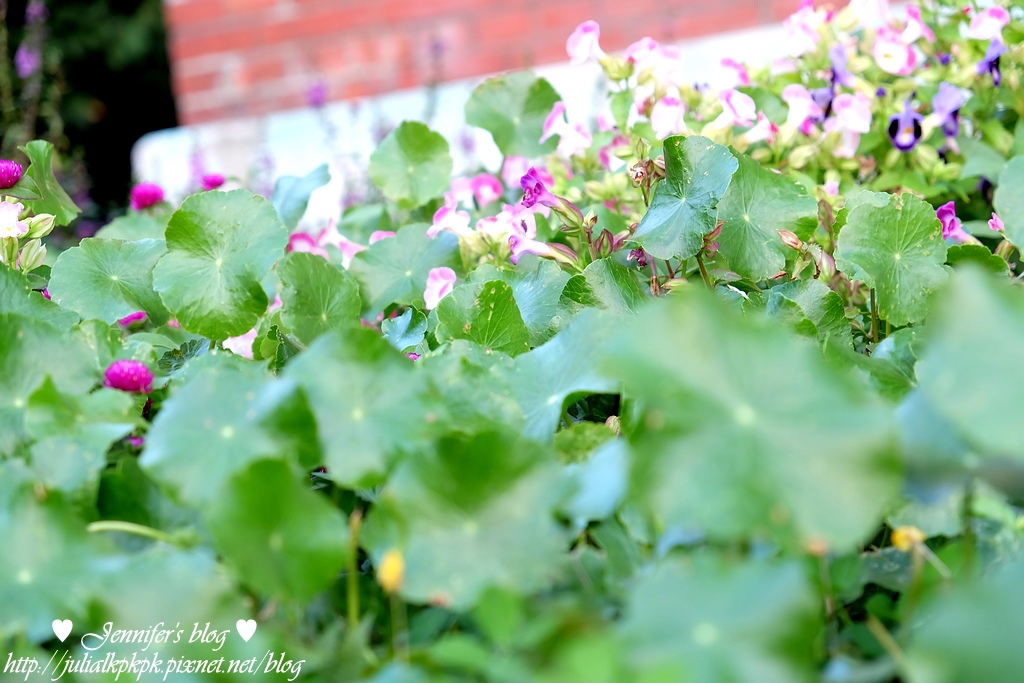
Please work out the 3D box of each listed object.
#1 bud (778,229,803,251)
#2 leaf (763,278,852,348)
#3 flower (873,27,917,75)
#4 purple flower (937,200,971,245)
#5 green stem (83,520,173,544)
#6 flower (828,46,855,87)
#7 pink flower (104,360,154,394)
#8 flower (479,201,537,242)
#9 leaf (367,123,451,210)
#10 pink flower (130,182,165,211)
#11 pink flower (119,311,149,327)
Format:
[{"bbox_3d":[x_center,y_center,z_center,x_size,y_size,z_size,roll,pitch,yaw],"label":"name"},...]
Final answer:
[{"bbox_3d":[0.162,-0.059,1.370,0.018,0.007,0.007,38,0,-9],"label":"bud"},{"bbox_3d":[0.144,-0.013,1.150,0.046,0.022,0.042,-9,55,-18],"label":"leaf"},{"bbox_3d":[0.240,-0.182,1.480,0.027,0.028,0.022,-2,8,12],"label":"flower"},{"bbox_3d":[0.281,-0.076,1.500,0.020,0.025,0.025,9,-6,39],"label":"purple flower"},{"bbox_3d":[-0.187,0.094,1.160,0.045,0.010,0.008,12,0,-6],"label":"green stem"},{"bbox_3d":[0.205,-0.171,1.470,0.020,0.027,0.021,-13,16,-28],"label":"flower"},{"bbox_3d":[-0.183,0.018,1.130,0.023,0.019,0.023,-5,12,-1],"label":"pink flower"},{"bbox_3d":[-0.002,-0.076,1.510,0.036,0.025,0.028,-5,-5,-6],"label":"flower"},{"bbox_3d":[-0.067,-0.116,1.550,0.055,0.058,0.014,-5,-14,-1],"label":"leaf"},{"bbox_3d":[-0.247,-0.098,1.600,0.023,0.020,0.023,-5,14,0],"label":"pink flower"},{"bbox_3d":[-0.237,-0.013,1.480,0.022,0.016,0.021,-7,10,0],"label":"pink flower"}]

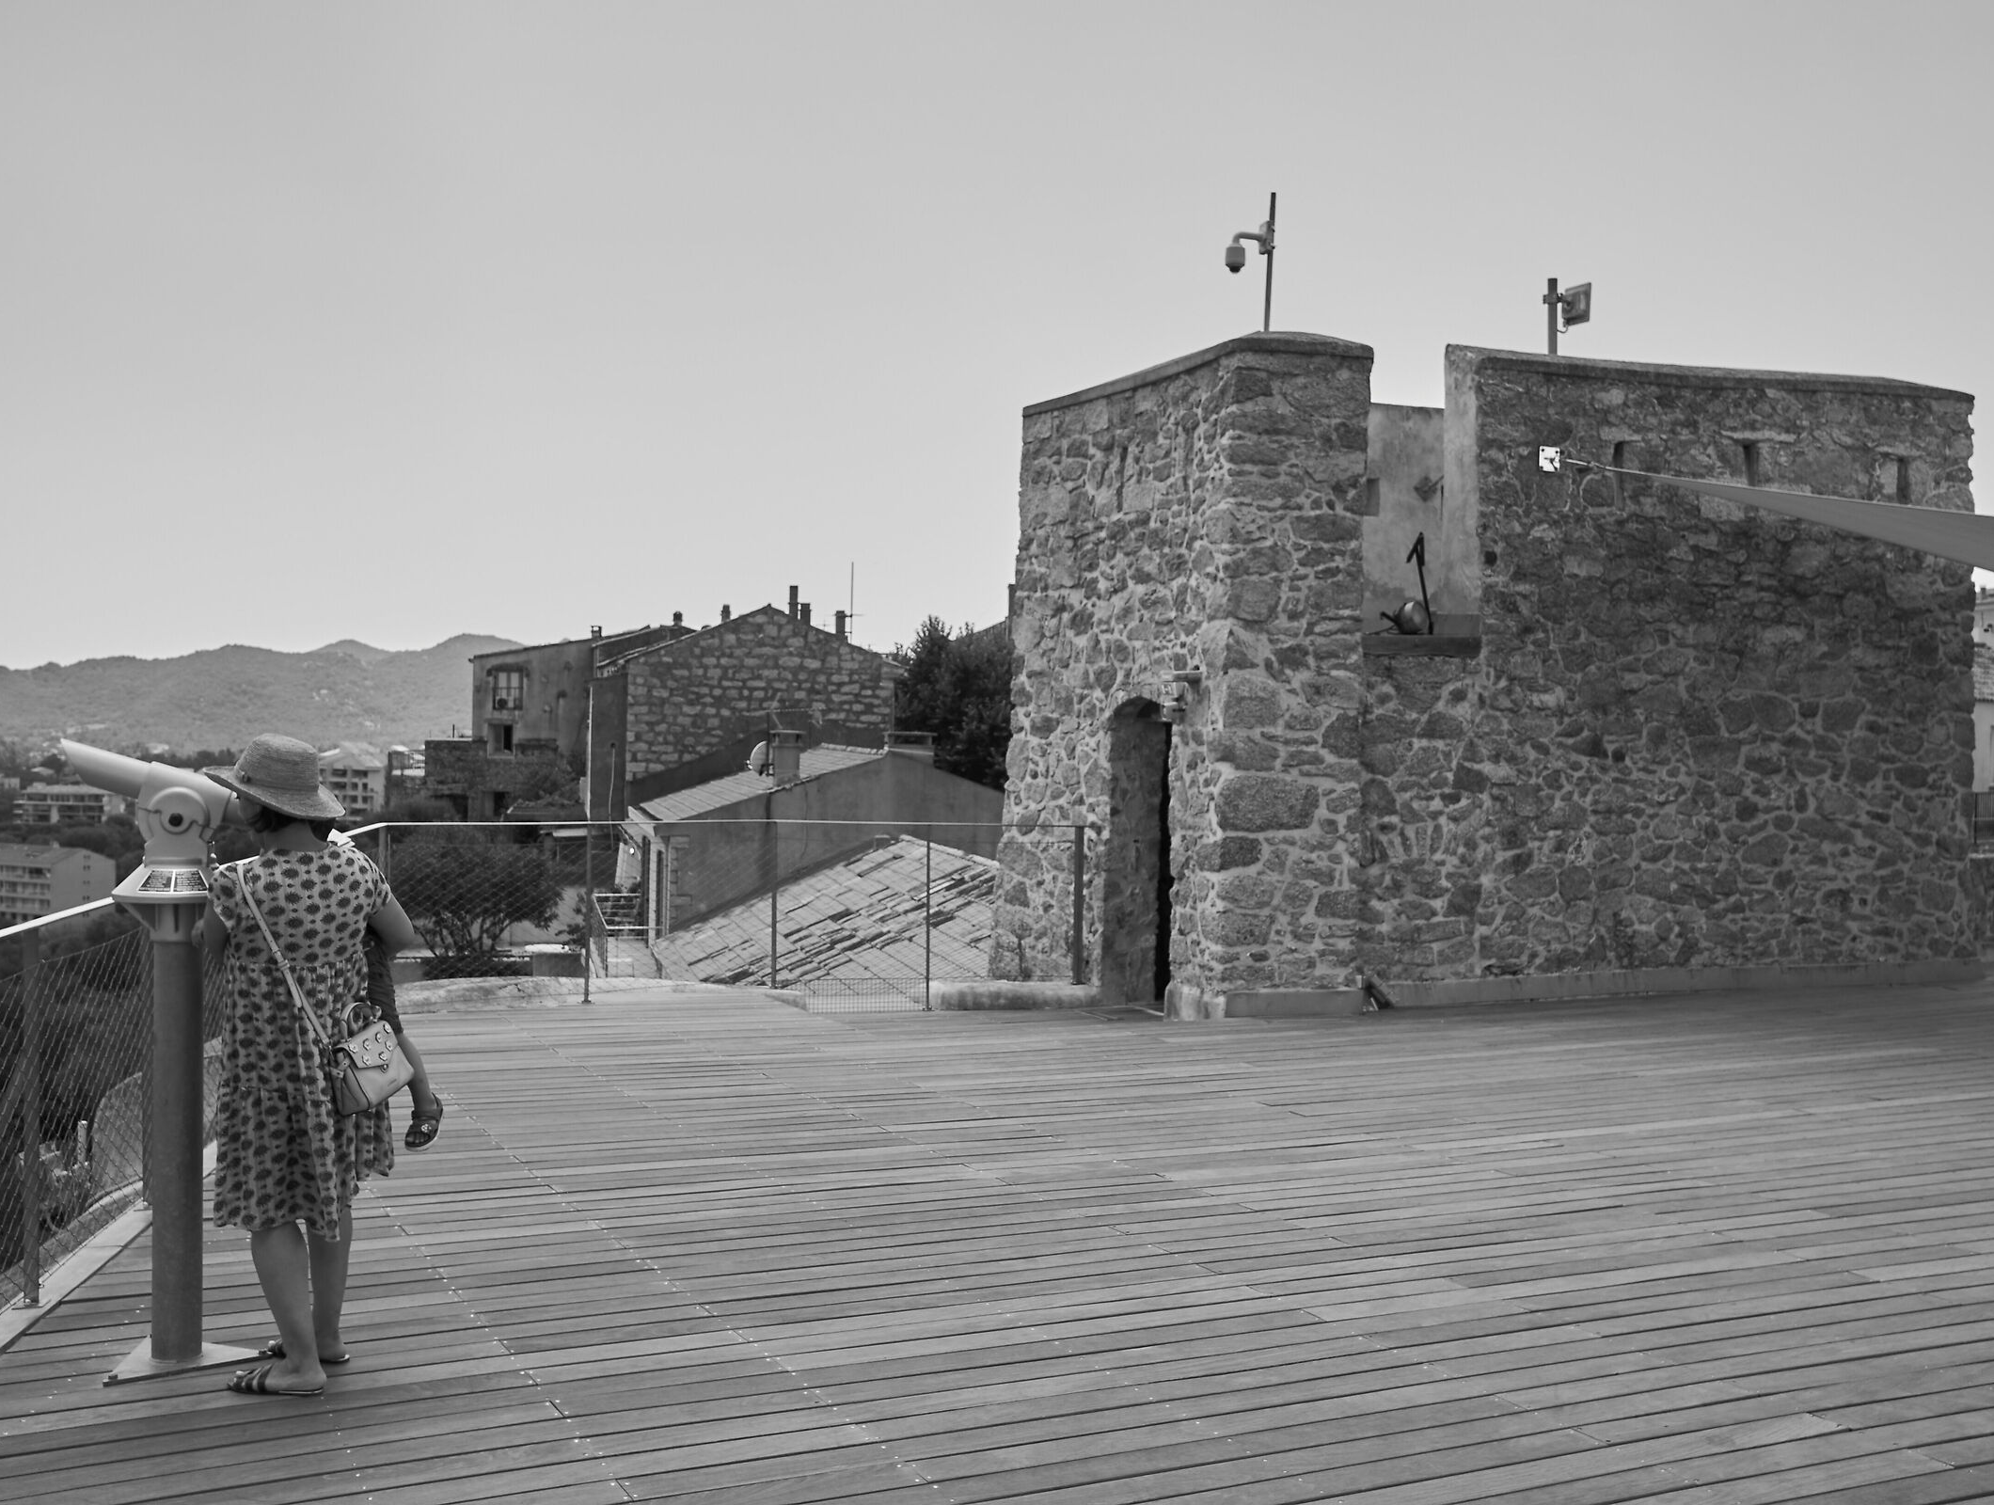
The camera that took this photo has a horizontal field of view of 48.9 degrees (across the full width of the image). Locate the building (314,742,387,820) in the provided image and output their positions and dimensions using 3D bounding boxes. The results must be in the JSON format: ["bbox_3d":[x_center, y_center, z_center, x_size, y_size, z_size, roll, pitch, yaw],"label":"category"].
[{"bbox_3d":[-145.000,7.000,490.000,17.000,18.000,14.000,1,1,-3],"label":"building"}]

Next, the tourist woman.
[{"bbox_3d":[-1.700,0.755,5.500,0.520,1.610,0.460,0,1,-35],"label":"tourist woman"}]

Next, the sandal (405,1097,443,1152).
[{"bbox_3d":[-1.416,0.917,5.420,0.070,0.085,0.155,-7,28,19],"label":"sandal"}]

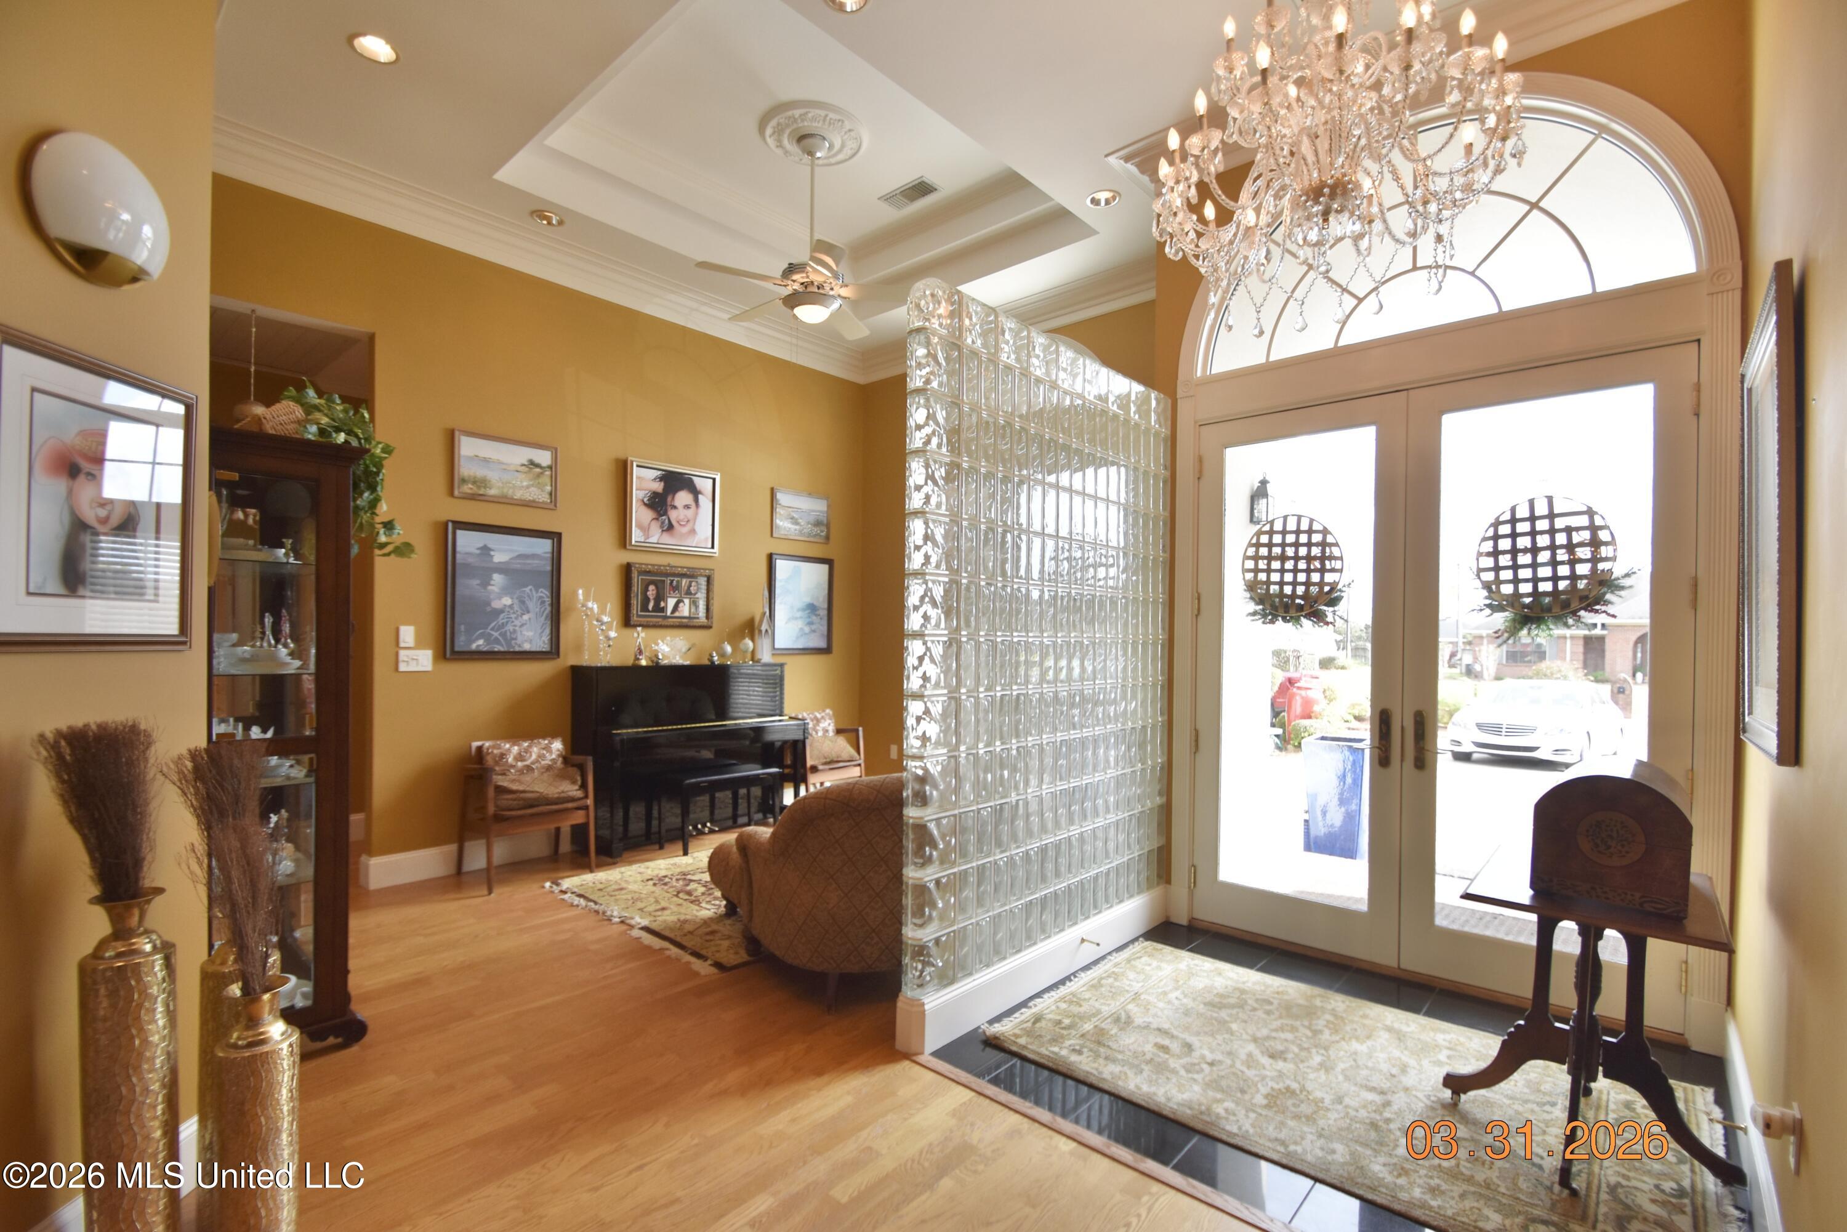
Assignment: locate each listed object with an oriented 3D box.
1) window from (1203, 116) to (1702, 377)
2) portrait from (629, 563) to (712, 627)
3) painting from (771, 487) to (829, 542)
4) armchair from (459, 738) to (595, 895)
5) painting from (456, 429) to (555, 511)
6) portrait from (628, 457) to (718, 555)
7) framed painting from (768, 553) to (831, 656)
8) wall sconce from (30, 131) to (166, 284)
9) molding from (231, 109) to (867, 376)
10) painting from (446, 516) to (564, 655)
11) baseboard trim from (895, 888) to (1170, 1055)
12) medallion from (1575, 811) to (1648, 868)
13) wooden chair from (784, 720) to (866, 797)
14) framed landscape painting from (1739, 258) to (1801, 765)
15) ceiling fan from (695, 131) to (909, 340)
[{"bbox_3d":[2.068,-1.601,3.254,1.720,0.860,0.060,0,-1,40],"label":"window"},{"bbox_3d":[-1.781,-0.134,5.490,0.040,0.430,0.670,0,-1,43],"label":"portrait"},{"bbox_3d":[-0.987,-0.816,6.329,0.035,0.400,0.590,0,-1,43],"label":"painting"},{"bbox_3d":[-2.316,1.122,4.519,0.570,0.770,0.600,0,-1,43],"label":"armchair"},{"bbox_3d":[-2.416,-0.836,4.466,0.030,0.372,0.555,1,-1,43],"label":"painting"},{"bbox_3d":[-1.760,-0.754,5.503,0.040,0.625,0.710,0,-1,43],"label":"portrait"},{"bbox_3d":[-0.951,-0.083,6.054,0.030,0.757,0.600,1,-1,43],"label":"framed painting"},{"bbox_3d":[-1.719,-0.858,1.650,0.095,0.305,0.285,1,-1,-1],"label":"wall sconce"},{"bbox_3d":[-1.862,-2.096,4.961,0.150,0.200,4.100,1,-1,43],"label":"molding"},{"bbox_3d":[-2.424,-0.130,4.465,0.030,0.757,0.610,1,-1,43],"label":"painting"},{"bbox_3d":[0.566,1.400,3.244,0.140,0.190,1.730,1,-1,43],"label":"baseboard trim"},{"bbox_3d":[1.796,0.584,2.009,0.137,0.142,0.012,0,-1,41],"label":"medallion"},{"bbox_3d":[-0.826,1.117,5.798,0.540,0.750,0.580,1,-1,43],"label":"wooden chair"},{"bbox_3d":[2.087,-0.214,1.910,0.035,1.055,0.810,1,-1,43],"label":"framed landscape painting"},{"bbox_3d":[-0.625,-2.181,4.320,1.300,1.070,1.300,0,-1,43],"label":"ceiling fan"}]

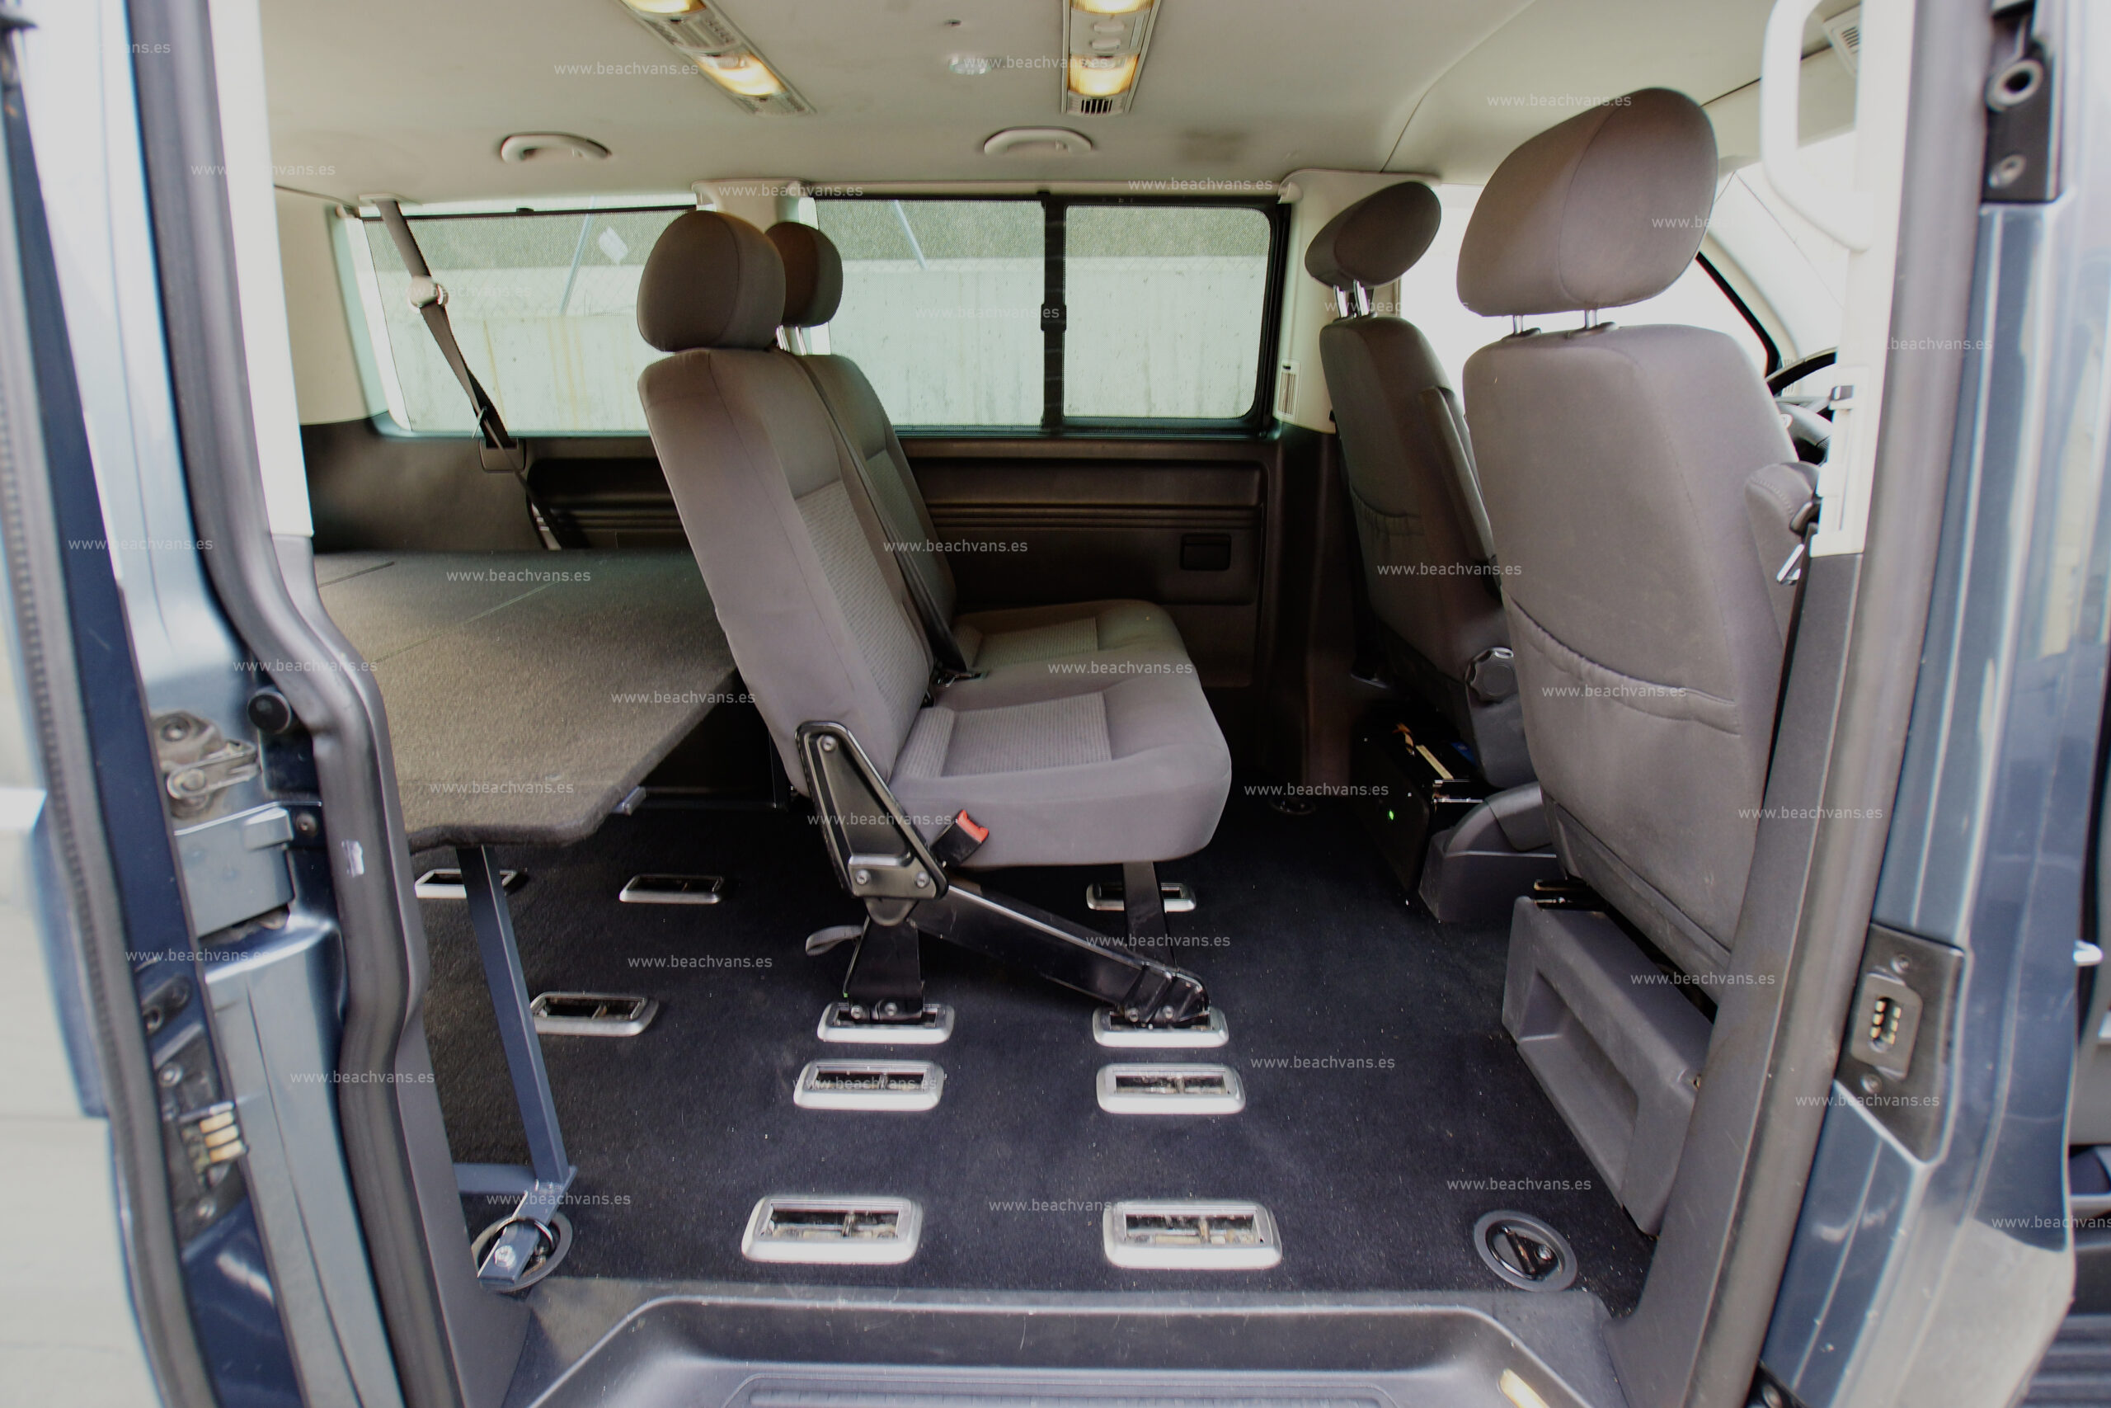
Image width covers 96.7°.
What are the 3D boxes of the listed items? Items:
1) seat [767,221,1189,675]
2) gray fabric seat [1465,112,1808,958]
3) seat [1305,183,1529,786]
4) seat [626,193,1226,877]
[{"bbox_3d":[-0.148,-0.450,1.854,0.780,0.890,0.495,1,20,0],"label":"seat"},{"bbox_3d":[0.895,-0.130,1.108,0.862,1.000,0.520,1,20,0],"label":"gray fabric seat"},{"bbox_3d":[0.897,-0.416,1.786,0.862,1.005,0.520,1,20,0],"label":"seat"},{"bbox_3d":[-0.145,-0.251,1.392,0.780,0.849,0.500,1,20,0],"label":"seat"}]

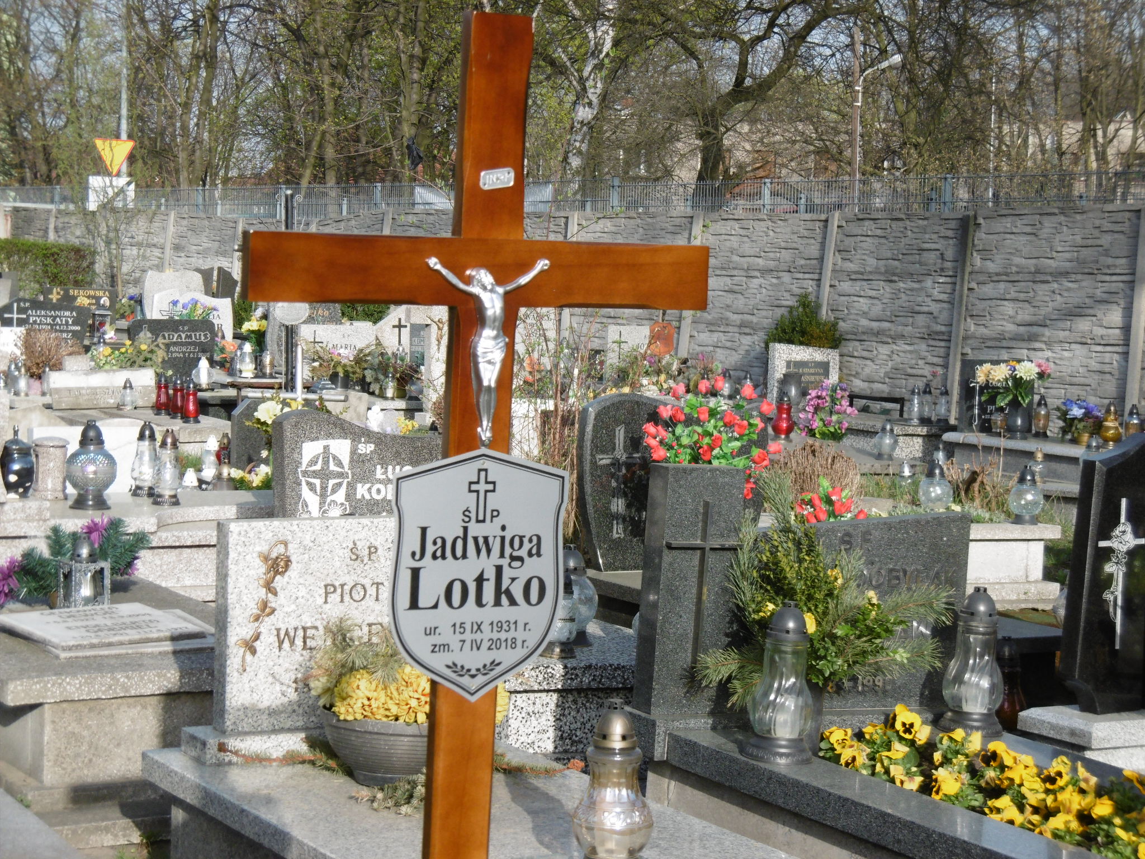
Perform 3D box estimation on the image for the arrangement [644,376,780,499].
[{"bbox_3d":[0.333,0.018,7.080,0.290,0.285,0.250,-1,6,-29],"label":"arrangement"}]

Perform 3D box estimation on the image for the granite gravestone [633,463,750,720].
[{"bbox_3d":[0.284,0.379,7.030,0.240,0.580,0.080,0,5,-29],"label":"granite gravestone"}]

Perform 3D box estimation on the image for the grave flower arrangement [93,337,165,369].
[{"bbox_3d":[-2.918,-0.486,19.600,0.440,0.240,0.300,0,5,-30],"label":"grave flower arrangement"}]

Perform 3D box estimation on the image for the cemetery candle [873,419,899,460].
[{"bbox_3d":[1.819,0.060,17.300,0.135,0.240,0.135,3,5,0],"label":"cemetery candle"}]

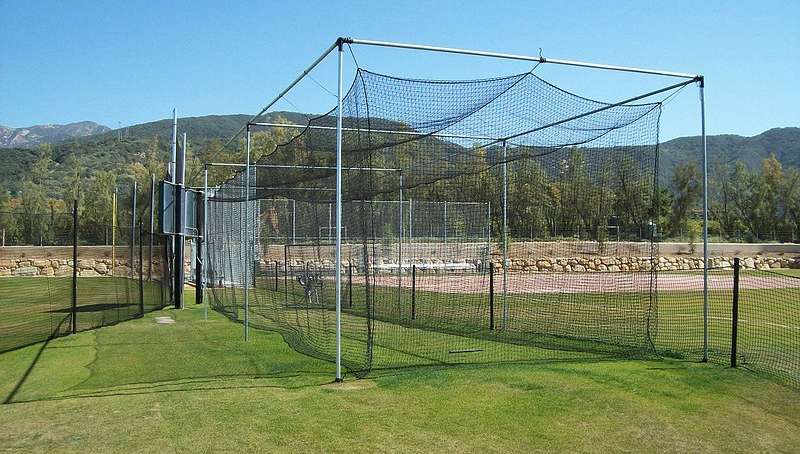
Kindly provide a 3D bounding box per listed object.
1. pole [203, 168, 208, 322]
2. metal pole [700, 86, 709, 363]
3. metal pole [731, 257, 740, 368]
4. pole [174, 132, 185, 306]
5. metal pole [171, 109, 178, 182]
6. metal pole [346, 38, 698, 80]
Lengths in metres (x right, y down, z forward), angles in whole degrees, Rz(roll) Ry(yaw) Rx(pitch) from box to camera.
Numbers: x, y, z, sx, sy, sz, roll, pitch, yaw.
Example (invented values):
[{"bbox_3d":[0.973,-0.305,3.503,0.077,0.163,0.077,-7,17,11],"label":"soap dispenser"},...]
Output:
[{"bbox_3d":[-4.561,0.398,19.536,0.045,3.650,0.045,1,-3,-20],"label":"pole"},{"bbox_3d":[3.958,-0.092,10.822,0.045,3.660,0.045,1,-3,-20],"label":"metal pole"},{"bbox_3d":[4.099,1.047,10.175,0.053,1.320,0.053,4,-3,-20],"label":"metal pole"},{"bbox_3d":[-6.776,-0.151,25.715,0.240,5.380,0.240,1,-3,-20],"label":"pole"},{"bbox_3d":[-8.008,-0.745,29.500,0.150,6.890,0.150,1,-3,-20],"label":"metal pole"},{"bbox_3d":[1.663,-1.991,10.032,4.780,0.045,0.045,1,-3,-20],"label":"metal pole"}]

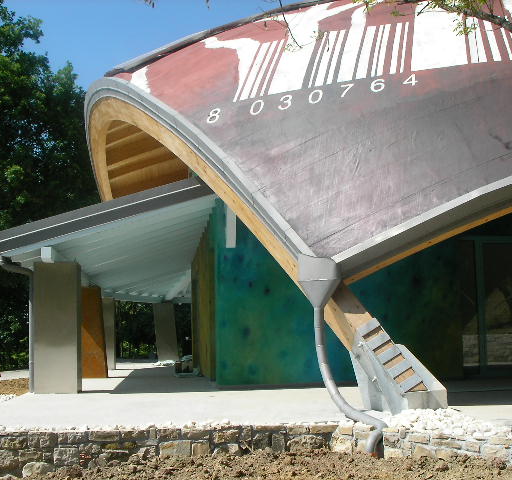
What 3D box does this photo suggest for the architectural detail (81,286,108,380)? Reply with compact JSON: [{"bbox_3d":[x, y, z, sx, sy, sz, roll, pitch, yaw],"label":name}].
[{"bbox_3d":[-3.938,2.182,17.040,0.720,2.120,0.450,-2,-7,-8],"label":"architectural detail"}]

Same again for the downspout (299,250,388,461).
[{"bbox_3d":[0.938,1.223,7.985,0.800,2.130,0.800,0,-7,-8],"label":"downspout"}]

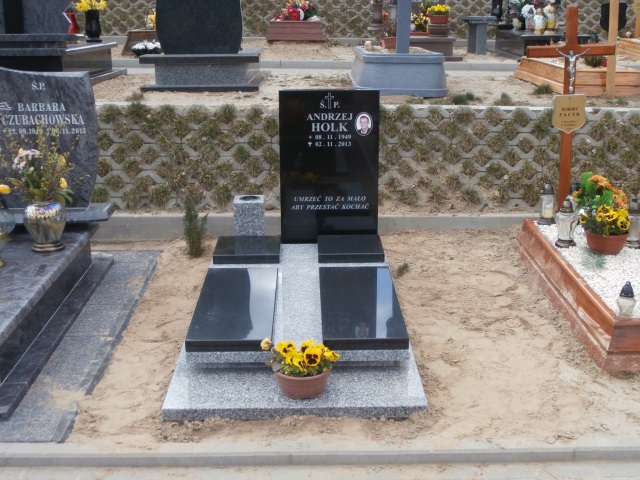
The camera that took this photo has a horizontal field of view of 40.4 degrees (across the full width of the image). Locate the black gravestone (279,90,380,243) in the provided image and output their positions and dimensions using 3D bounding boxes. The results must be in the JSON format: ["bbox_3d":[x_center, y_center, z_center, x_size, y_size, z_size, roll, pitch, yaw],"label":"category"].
[{"bbox_3d":[0.052,-0.395,4.693,0.525,0.830,0.080,-1,17,-1],"label":"black gravestone"}]

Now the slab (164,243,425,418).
[{"bbox_3d":[-0.108,0.314,4.140,1.000,0.210,1.860,-1,17,-1],"label":"slab"}]

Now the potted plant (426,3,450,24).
[{"bbox_3d":[1.304,-2.482,9.543,0.266,0.217,0.240,-1,17,-1],"label":"potted plant"}]

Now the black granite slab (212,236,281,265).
[{"bbox_3d":[-0.379,0.050,4.596,0.341,0.047,0.332,-1,17,-1],"label":"black granite slab"}]

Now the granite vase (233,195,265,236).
[{"bbox_3d":[-0.389,-0.118,4.825,0.164,0.228,0.170,-1,17,-1],"label":"granite vase"}]

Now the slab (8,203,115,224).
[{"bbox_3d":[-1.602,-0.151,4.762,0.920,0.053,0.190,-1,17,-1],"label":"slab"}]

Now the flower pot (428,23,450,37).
[{"bbox_3d":[1.319,-2.314,9.593,0.237,0.131,0.236,0,17,0],"label":"flower pot"}]

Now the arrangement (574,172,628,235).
[{"bbox_3d":[1.511,-0.194,4.658,0.294,0.337,0.280,-1,17,-1],"label":"arrangement"}]

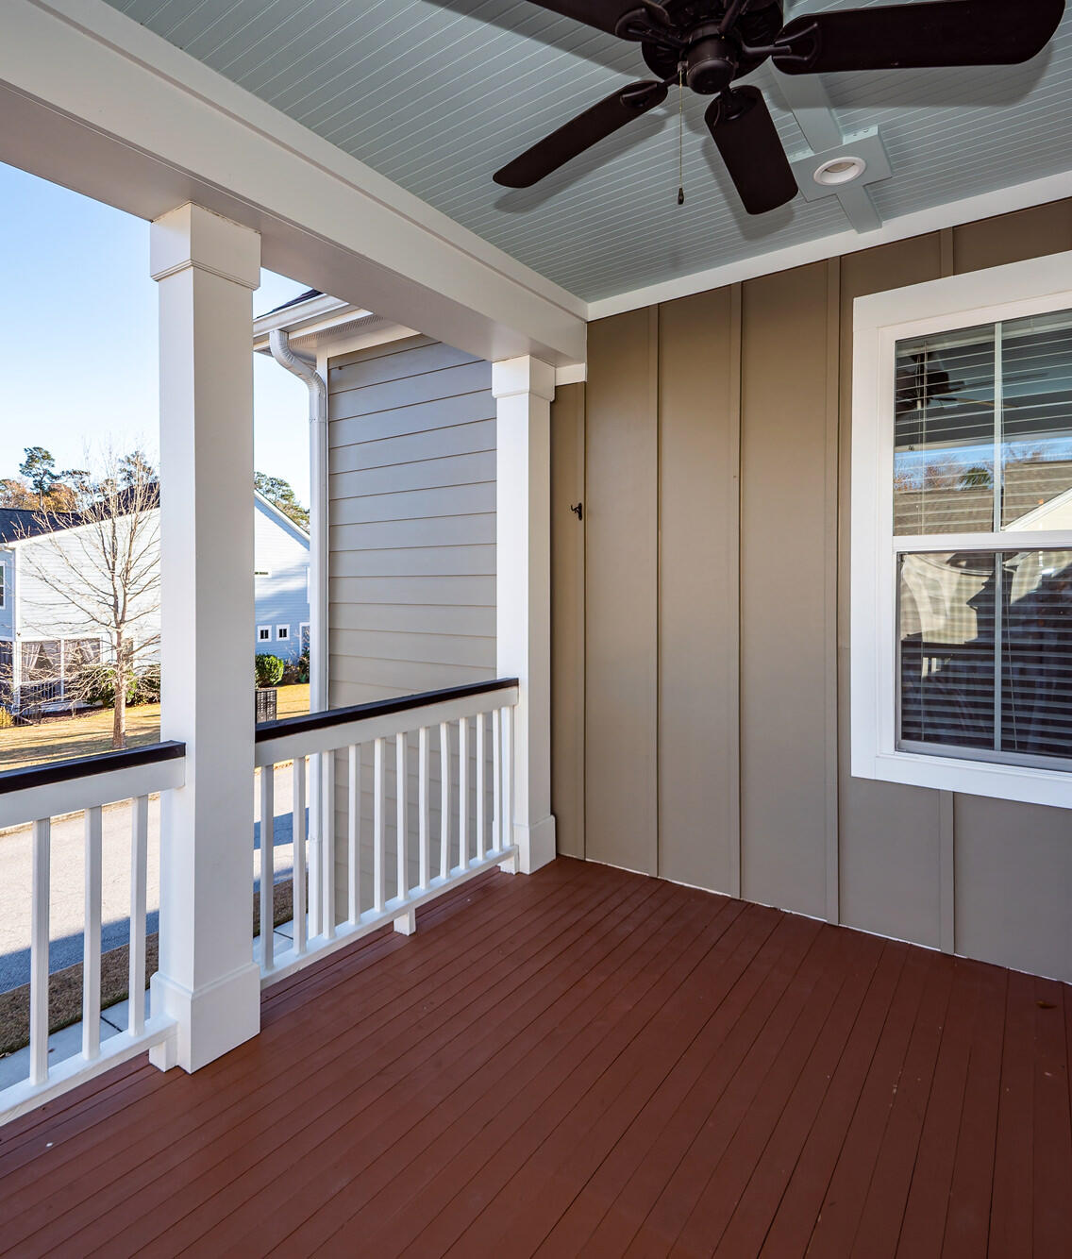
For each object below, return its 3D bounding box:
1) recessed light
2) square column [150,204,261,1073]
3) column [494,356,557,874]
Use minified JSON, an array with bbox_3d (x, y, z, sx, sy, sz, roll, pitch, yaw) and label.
[{"bbox_3d":[0.967,-1.462,2.006,0.156,0.035,0.156,0,0,33],"label":"recessed light"},{"bbox_3d":[-0.995,0.018,1.905,0.208,2.450,0.208,0,0,33],"label":"square column"},{"bbox_3d":[-0.055,-0.076,3.111,0.208,2.450,0.208,0,0,33],"label":"column"}]

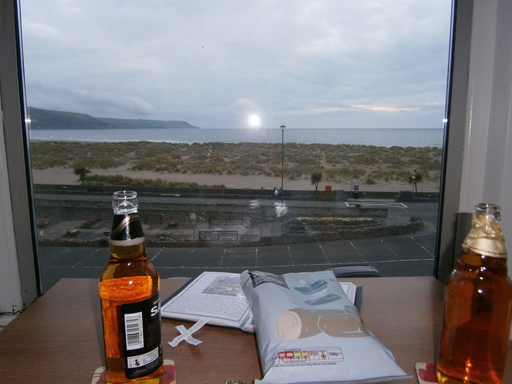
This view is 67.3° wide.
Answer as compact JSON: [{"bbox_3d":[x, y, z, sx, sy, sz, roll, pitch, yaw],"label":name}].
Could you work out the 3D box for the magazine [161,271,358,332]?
[{"bbox_3d":[0.023,0.192,0.693,0.318,0.017,0.204,2,10,14],"label":"magazine"}]

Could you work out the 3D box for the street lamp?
[{"bbox_3d":[3.190,-3.280,45.550,0.680,9.200,0.680,0,9,0],"label":"street lamp"}]

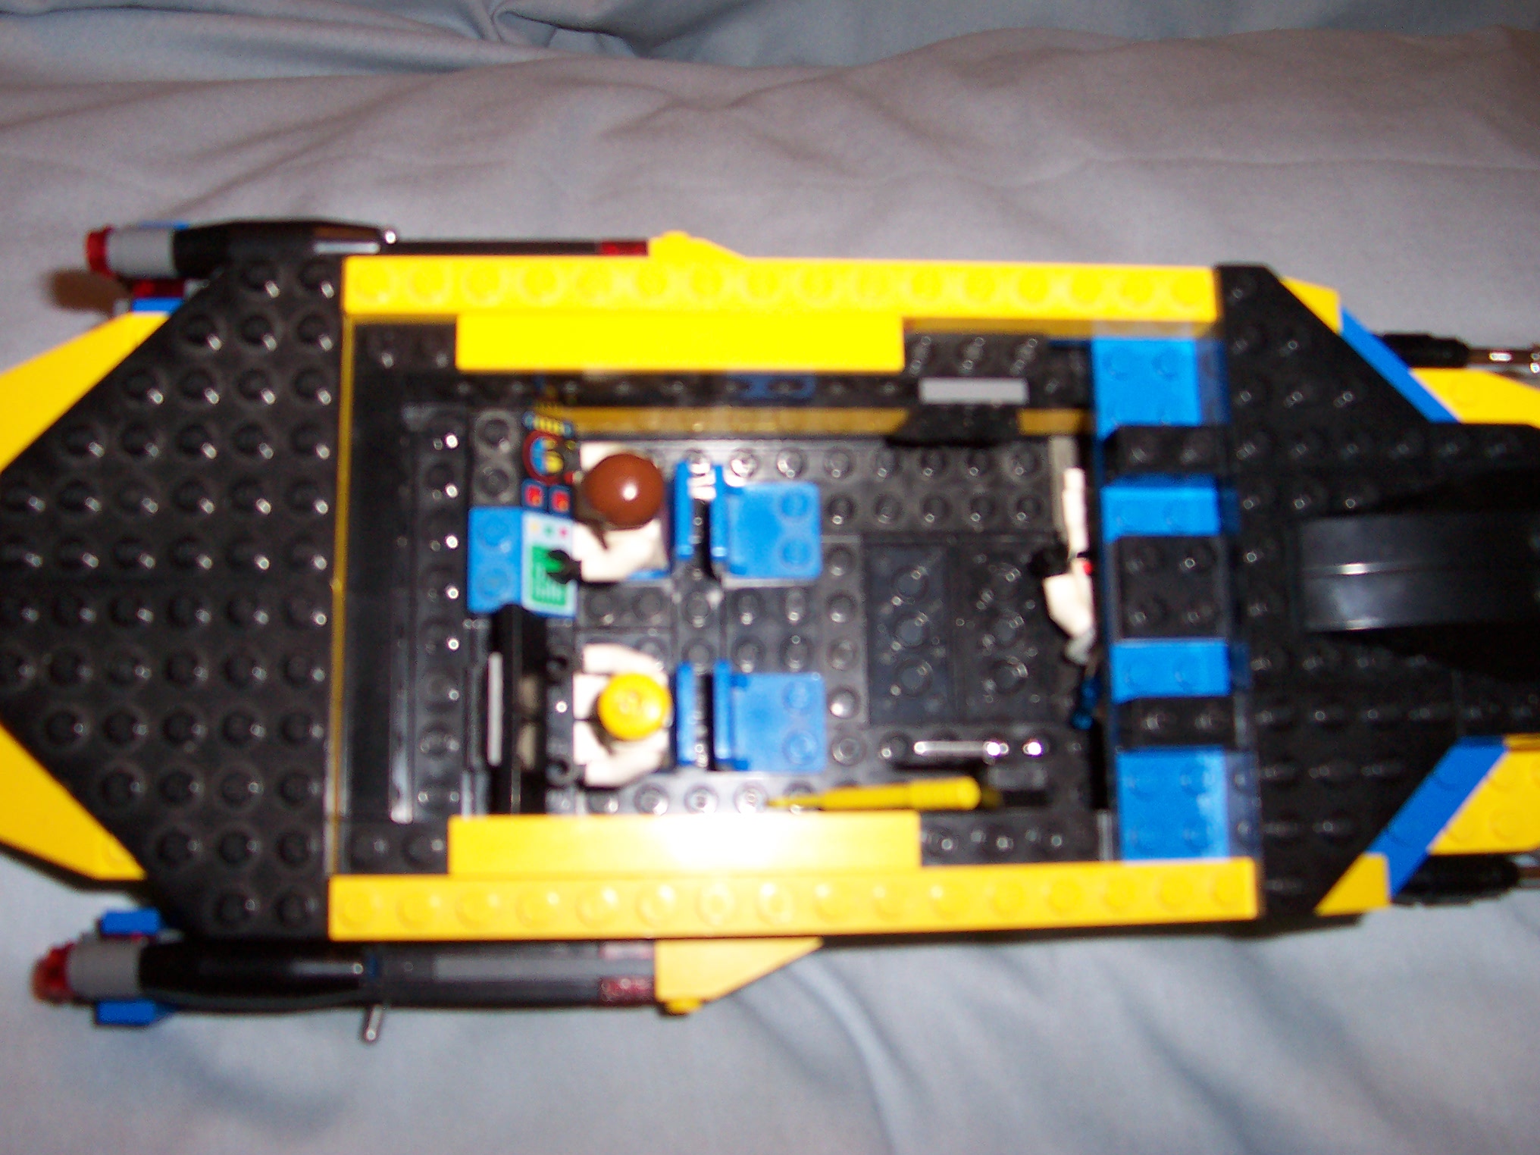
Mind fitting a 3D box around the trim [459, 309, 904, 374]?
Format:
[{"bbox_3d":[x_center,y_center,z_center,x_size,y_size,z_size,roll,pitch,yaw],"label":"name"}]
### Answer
[{"bbox_3d":[-0.013,-0.034,0.241,0.064,0.003,0.008,0,80,-5],"label":"trim"}]

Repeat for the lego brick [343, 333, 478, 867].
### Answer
[{"bbox_3d":[-0.053,0.004,0.244,0.018,0.021,0.080,0,80,-5],"label":"lego brick"}]

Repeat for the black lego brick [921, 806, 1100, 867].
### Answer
[{"bbox_3d":[0.035,0.038,0.239,0.029,0.009,0.008,0,80,-5],"label":"black lego brick"}]

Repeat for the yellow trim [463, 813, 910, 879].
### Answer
[{"bbox_3d":[-0.012,0.037,0.228,0.064,0.003,0.008,0,80,-5],"label":"yellow trim"}]

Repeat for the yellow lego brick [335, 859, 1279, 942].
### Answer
[{"bbox_3d":[0.004,0.045,0.227,0.128,0.011,0.008,0,80,-5],"label":"yellow lego brick"}]

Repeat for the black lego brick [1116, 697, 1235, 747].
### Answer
[{"bbox_3d":[0.060,0.021,0.239,0.016,0.009,0.008,0,80,-5],"label":"black lego brick"}]

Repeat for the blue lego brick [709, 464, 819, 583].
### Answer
[{"bbox_3d":[-0.001,-0.009,0.266,0.018,0.017,0.016,0,80,-5],"label":"blue lego brick"}]

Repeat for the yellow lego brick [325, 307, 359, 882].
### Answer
[{"bbox_3d":[-0.064,0.002,0.233,0.008,0.010,0.080,0,80,-5],"label":"yellow lego brick"}]

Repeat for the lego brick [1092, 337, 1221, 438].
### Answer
[{"bbox_3d":[0.058,-0.029,0.254,0.016,0.005,0.016,0,80,-5],"label":"lego brick"}]

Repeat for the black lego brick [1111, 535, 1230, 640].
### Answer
[{"bbox_3d":[0.059,0.001,0.243,0.016,0.005,0.016,0,80,-5],"label":"black lego brick"}]

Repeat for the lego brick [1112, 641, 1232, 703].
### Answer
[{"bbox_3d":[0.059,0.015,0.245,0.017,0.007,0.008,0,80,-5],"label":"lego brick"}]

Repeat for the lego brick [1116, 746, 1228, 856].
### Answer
[{"bbox_3d":[0.059,0.034,0.243,0.016,0.005,0.016,0,80,-5],"label":"lego brick"}]

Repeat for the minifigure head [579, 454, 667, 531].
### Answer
[{"bbox_3d":[-0.021,-0.013,0.240,0.012,0.012,0.011,0,80,-5],"label":"minifigure head"}]

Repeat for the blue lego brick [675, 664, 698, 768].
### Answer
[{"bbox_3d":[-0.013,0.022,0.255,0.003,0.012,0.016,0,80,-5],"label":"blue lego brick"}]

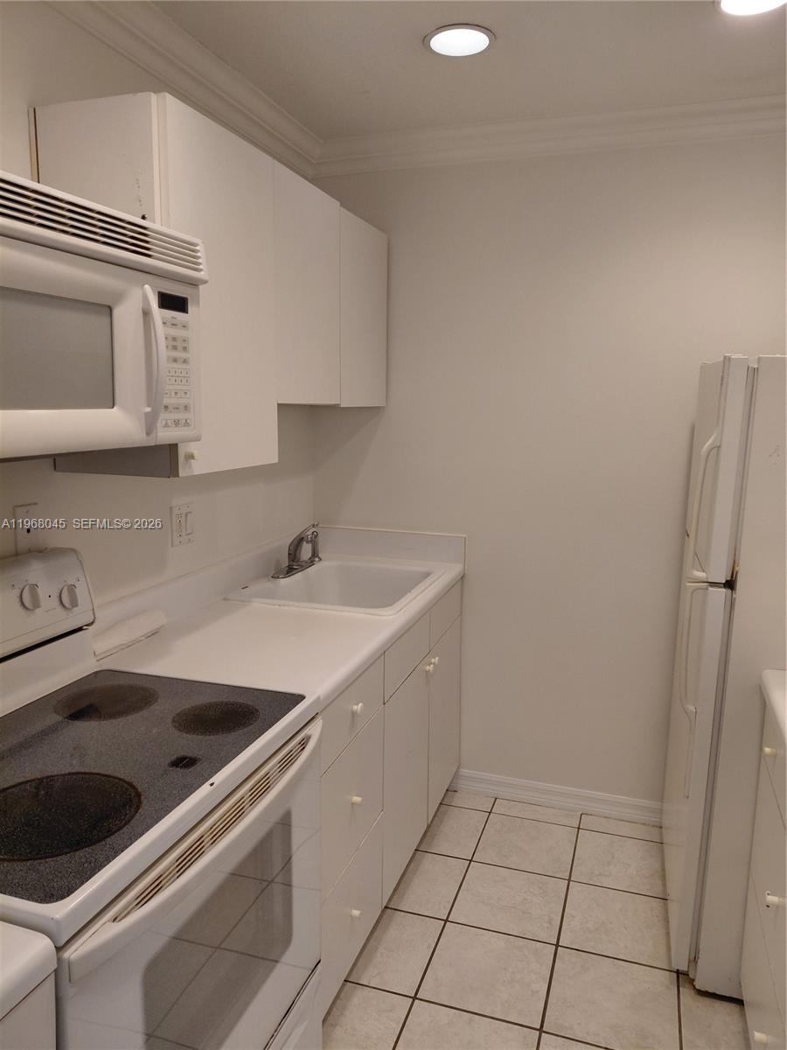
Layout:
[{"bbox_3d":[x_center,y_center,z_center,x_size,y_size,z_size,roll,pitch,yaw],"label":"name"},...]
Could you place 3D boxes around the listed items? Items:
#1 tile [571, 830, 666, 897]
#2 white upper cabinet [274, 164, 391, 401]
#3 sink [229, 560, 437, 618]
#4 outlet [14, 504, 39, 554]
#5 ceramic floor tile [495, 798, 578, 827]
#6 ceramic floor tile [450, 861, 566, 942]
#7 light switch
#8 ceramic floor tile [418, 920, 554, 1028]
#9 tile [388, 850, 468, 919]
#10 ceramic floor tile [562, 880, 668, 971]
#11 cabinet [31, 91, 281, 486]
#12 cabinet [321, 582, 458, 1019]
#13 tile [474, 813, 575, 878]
[{"bbox_3d":[0.785,1.158,2.594,0.325,0.010,0.325,3,9,19],"label":"tile"},{"bbox_3d":[-0.318,-0.705,2.476,0.319,0.626,0.894,3,9,19],"label":"white upper cabinet"},{"bbox_3d":[-0.170,0.289,2.607,0.551,0.189,0.659,3,9,19],"label":"sink"},{"bbox_3d":[-0.805,0.013,1.668,0.007,0.115,0.071,3,9,19],"label":"outlet"},{"bbox_3d":[0.541,1.093,2.863,0.314,0.010,0.105,3,9,19],"label":"ceramic floor tile"},{"bbox_3d":[0.366,1.168,2.358,0.314,0.010,0.314,3,9,19],"label":"ceramic floor tile"},{"bbox_3d":[-0.622,-0.008,2.235,0.010,0.120,0.116,3,9,19],"label":"light switch"},{"bbox_3d":[0.262,1.213,2.057,0.314,0.010,0.314,3,9,19],"label":"ceramic floor tile"},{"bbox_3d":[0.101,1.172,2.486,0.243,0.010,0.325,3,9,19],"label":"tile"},{"bbox_3d":[0.671,1.185,2.255,0.314,0.010,0.314,3,9,19],"label":"ceramic floor tile"},{"bbox_3d":[-0.548,-0.540,1.883,0.328,0.794,0.471,3,9,19],"label":"cabinet"},{"bbox_3d":[-0.253,0.726,2.451,0.623,0.879,1.378,3,9,19],"label":"cabinet"},{"bbox_3d":[0.470,1.123,2.659,0.314,0.010,0.314,3,9,19],"label":"tile"}]

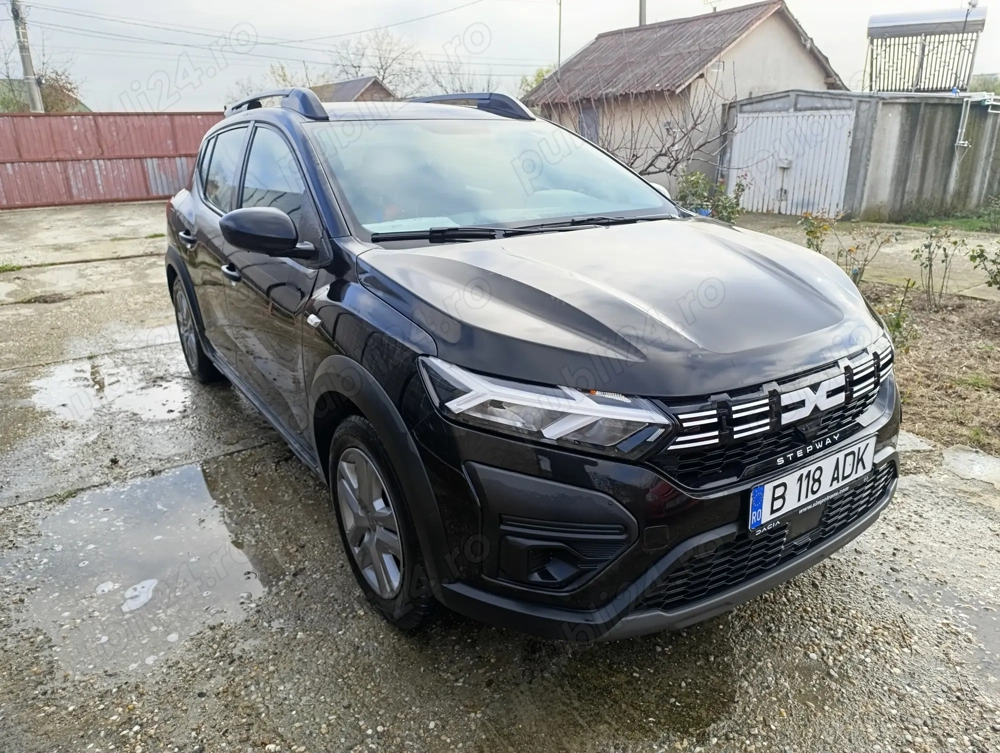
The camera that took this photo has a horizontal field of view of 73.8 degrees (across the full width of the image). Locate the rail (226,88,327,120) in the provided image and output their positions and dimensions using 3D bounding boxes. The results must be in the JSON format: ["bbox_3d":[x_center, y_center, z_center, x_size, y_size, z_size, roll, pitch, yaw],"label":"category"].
[{"bbox_3d":[-1.049,-1.195,2.985,0.090,0.125,1.360,-13,22,-32],"label":"rail"}]

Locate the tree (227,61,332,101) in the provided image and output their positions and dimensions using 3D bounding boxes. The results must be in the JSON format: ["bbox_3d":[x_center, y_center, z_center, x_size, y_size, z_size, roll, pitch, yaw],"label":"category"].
[{"bbox_3d":[-8.938,-10.509,27.779,4.300,4.882,4.300,-6,19,-16],"label":"tree"}]

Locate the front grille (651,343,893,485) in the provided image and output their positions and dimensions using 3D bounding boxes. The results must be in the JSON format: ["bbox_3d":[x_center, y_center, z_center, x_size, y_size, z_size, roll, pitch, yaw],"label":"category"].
[{"bbox_3d":[0.747,0.088,1.646,1.020,0.245,0.150,-13,22,-32],"label":"front grille"}]

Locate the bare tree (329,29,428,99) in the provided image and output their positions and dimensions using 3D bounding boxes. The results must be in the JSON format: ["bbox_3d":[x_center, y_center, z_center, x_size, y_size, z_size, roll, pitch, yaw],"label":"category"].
[{"bbox_3d":[-6.397,-14.950,36.629,5.320,7.550,5.220,-3,19,-9],"label":"bare tree"}]

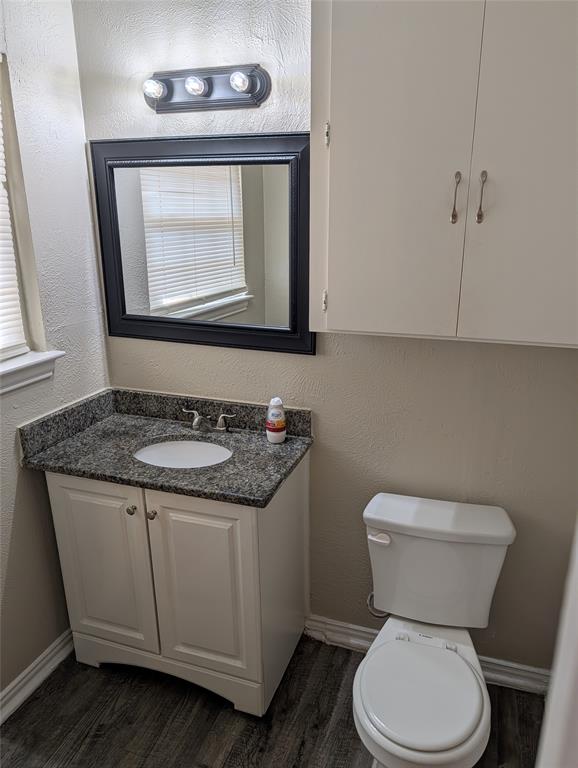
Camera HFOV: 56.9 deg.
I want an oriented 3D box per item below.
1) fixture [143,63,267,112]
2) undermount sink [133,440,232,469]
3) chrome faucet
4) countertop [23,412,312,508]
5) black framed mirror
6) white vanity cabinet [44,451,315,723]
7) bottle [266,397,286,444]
[{"bbox_3d":[-0.283,-0.946,1.699,0.456,0.117,0.126,5,17,18],"label":"fixture"},{"bbox_3d":[-0.375,0.325,1.887,0.392,0.149,0.322,5,17,18],"label":"undermount sink"},{"bbox_3d":[-0.313,0.145,1.997,0.237,0.087,0.126,5,17,18],"label":"chrome faucet"},{"bbox_3d":[-0.406,0.239,1.887,0.874,0.033,0.486,5,17,18],"label":"countertop"},{"bbox_3d":[-0.308,-0.486,1.894,0.852,0.709,0.030,5,17,18],"label":"black framed mirror"},{"bbox_3d":[-0.394,0.652,2.027,0.780,0.839,0.443,5,17,18],"label":"white vanity cabinet"},{"bbox_3d":[-0.045,0.129,1.907,0.075,0.168,0.059,1,16,5],"label":"bottle"}]

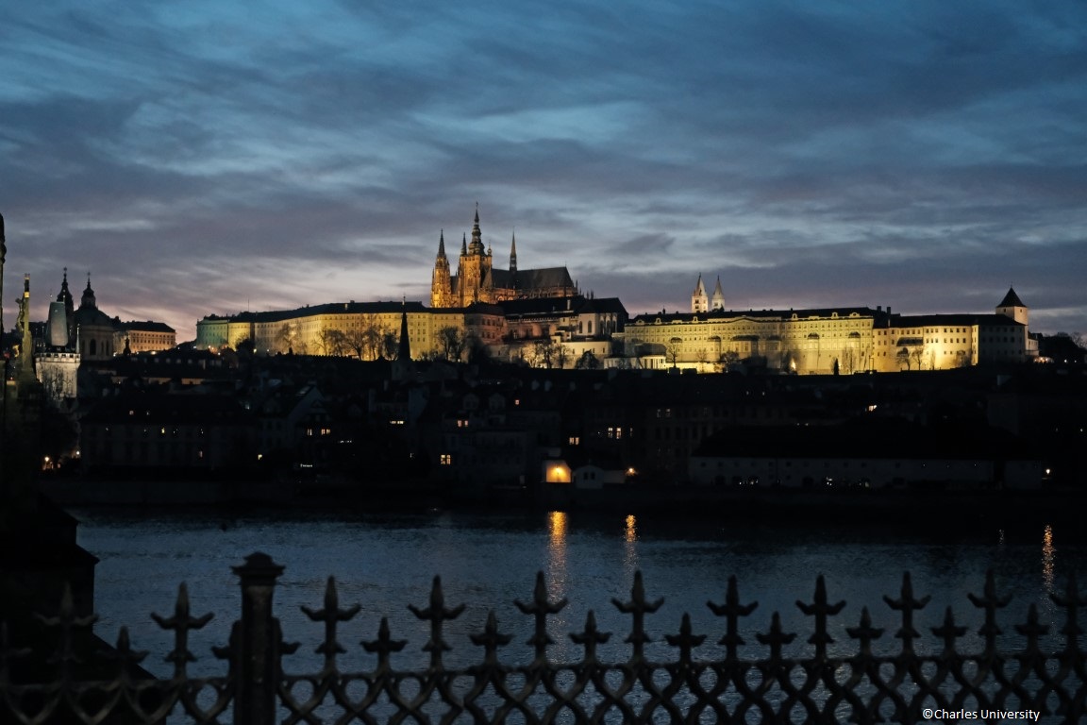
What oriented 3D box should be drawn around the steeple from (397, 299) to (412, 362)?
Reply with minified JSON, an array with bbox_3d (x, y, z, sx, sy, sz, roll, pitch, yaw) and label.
[{"bbox_3d":[-55.664,-12.882,641.806,5.500,25.430,5.500,0,-3,-5],"label":"steeple"}]

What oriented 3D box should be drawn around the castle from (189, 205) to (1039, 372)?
[{"bbox_3d":[30.000,-45.764,1004.300,555.000,119.000,125.000,-2,-4,31],"label":"castle"}]

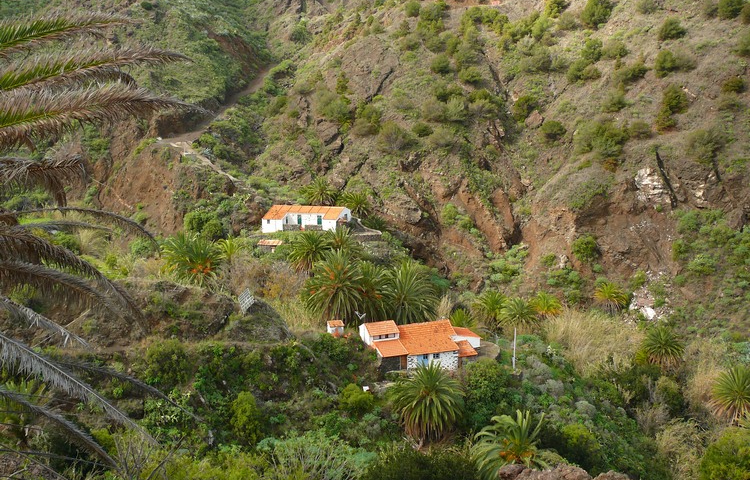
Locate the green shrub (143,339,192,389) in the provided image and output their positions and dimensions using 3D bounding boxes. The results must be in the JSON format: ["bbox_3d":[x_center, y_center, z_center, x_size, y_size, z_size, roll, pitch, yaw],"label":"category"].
[{"bbox_3d":[-23.210,13.920,84.790,5.590,5.550,5.310,-4,14,-16],"label":"green shrub"}]

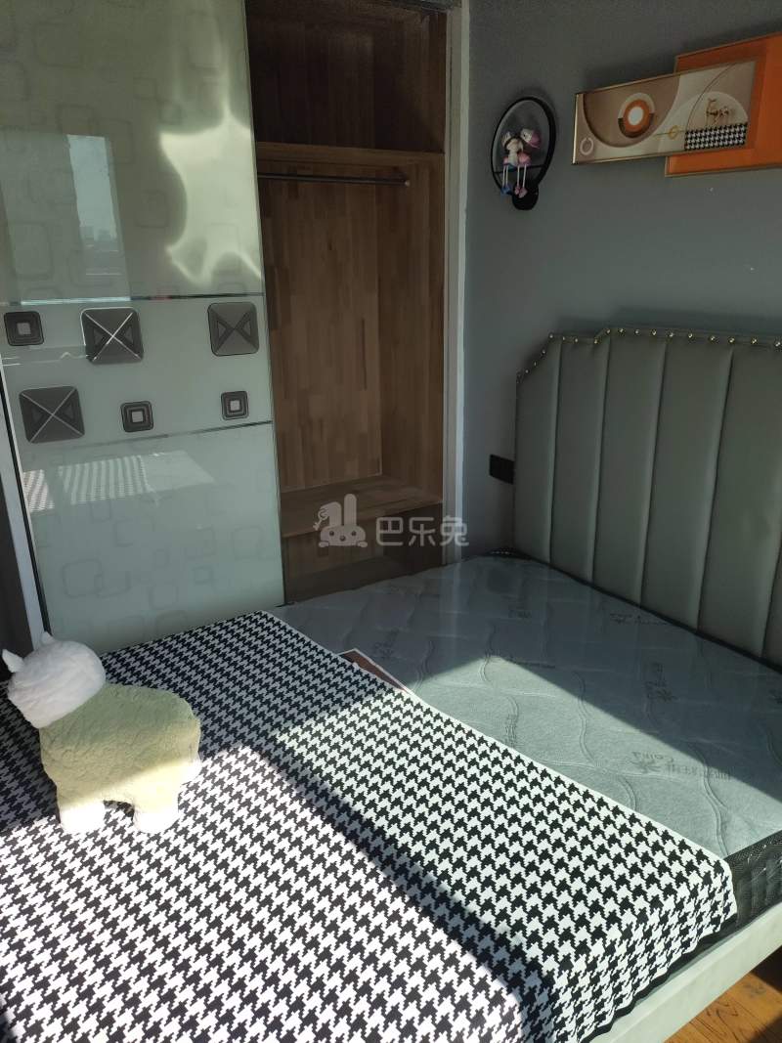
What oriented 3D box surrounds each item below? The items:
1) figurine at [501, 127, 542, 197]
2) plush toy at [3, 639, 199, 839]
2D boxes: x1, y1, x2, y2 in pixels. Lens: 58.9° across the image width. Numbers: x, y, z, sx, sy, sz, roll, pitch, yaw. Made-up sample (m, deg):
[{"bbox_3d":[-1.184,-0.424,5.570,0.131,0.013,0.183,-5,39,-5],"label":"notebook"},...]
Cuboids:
[{"bbox_3d":[0.445,-1.222,2.361,0.070,0.200,0.135,-12,22,-29],"label":"figurine"},{"bbox_3d":[-0.555,0.415,1.396,0.365,0.360,0.210,3,20,11],"label":"plush toy"}]

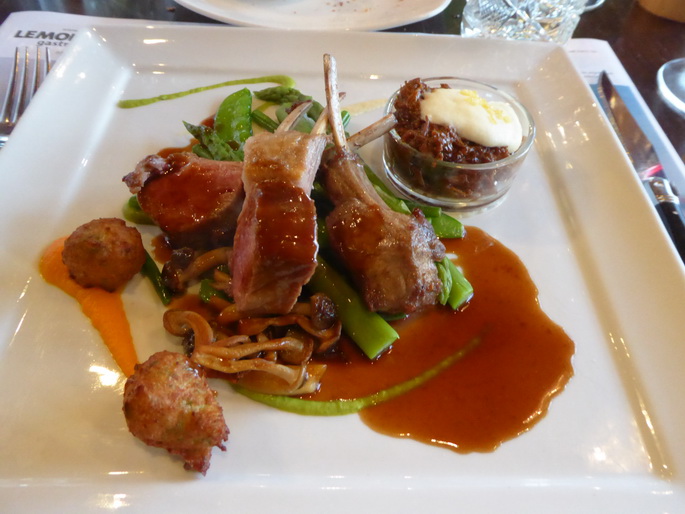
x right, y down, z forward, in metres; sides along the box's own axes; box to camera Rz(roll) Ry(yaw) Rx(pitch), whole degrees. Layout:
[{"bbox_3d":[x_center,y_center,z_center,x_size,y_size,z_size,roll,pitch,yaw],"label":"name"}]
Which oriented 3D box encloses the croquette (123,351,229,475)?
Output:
[{"bbox_3d":[-0.058,0.052,0.177,0.034,0.030,0.042,-17,55,-15],"label":"croquette"}]

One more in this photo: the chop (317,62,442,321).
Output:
[{"bbox_3d":[0.015,-0.035,0.229,0.045,0.032,0.122,-9,73,-18],"label":"chop"}]

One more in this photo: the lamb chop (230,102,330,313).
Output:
[{"bbox_3d":[-0.025,-0.019,0.215,0.035,0.035,0.092,8,73,4],"label":"lamb chop"}]

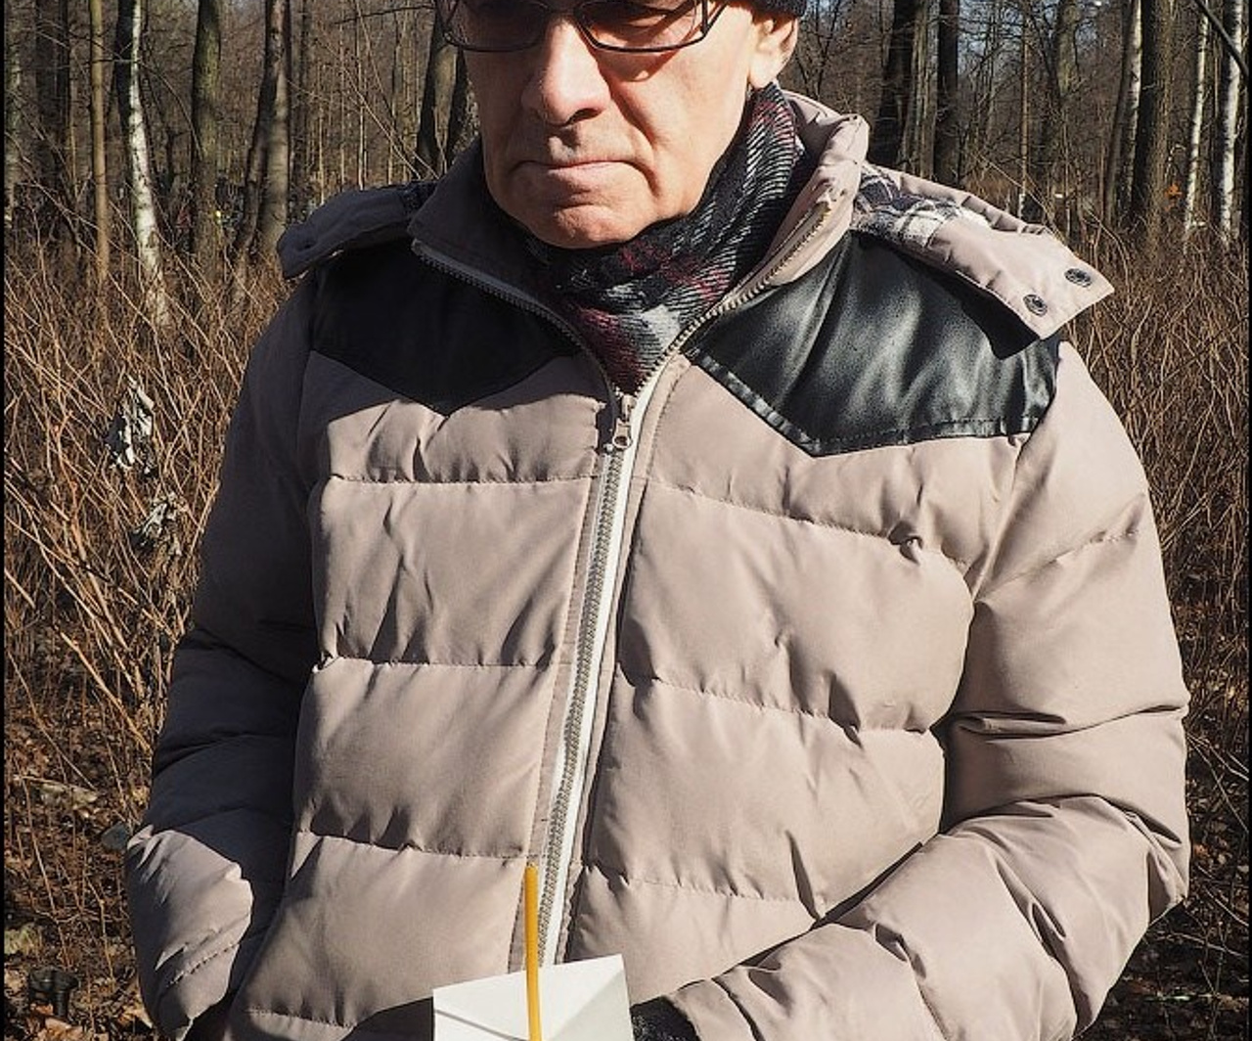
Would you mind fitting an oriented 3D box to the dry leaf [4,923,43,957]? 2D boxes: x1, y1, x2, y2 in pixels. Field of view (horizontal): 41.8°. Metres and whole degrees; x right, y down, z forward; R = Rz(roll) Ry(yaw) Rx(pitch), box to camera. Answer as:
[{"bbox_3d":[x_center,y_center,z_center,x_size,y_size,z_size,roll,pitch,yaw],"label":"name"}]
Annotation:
[{"bbox_3d":[-1.249,0.868,3.386,0.090,0.030,0.090,-4,11,-21],"label":"dry leaf"}]

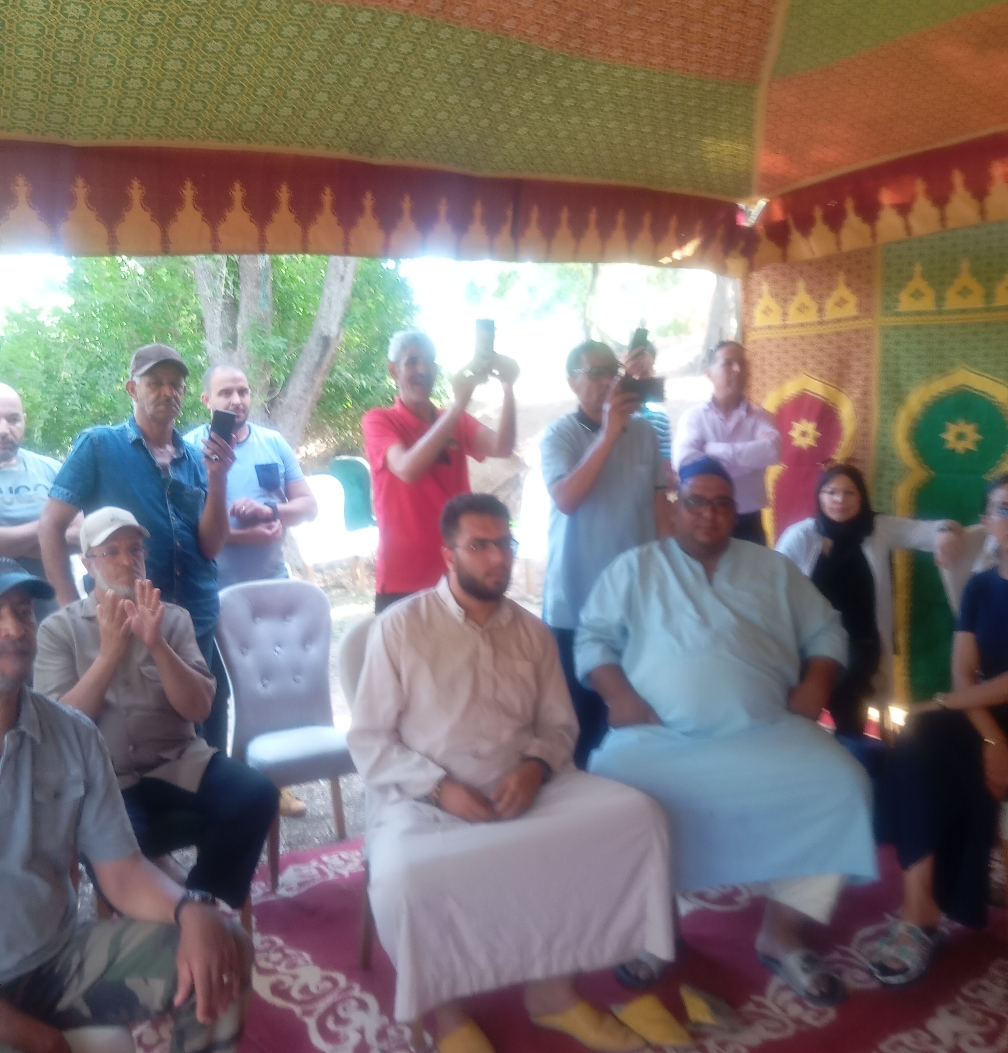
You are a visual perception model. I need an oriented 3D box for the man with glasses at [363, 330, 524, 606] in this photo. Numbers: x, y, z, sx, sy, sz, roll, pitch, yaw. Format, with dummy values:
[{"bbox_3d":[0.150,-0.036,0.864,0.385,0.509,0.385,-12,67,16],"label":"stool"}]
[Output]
[{"bbox_3d":[-0.191,0.236,3.682,0.480,1.780,0.500,-6,9,-28],"label":"man with glasses"}]

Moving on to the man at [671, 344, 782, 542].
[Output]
[{"bbox_3d":[0.882,0.152,4.261,0.470,1.710,0.310,-4,8,-10],"label":"man"}]

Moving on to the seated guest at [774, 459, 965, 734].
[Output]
[{"bbox_3d":[1.290,0.465,4.012,0.680,1.330,0.740,2,6,20],"label":"seated guest"}]

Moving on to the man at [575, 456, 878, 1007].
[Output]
[{"bbox_3d":[0.600,0.510,3.162,0.800,1.390,0.840,0,5,-5],"label":"man"}]

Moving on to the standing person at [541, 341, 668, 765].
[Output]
[{"bbox_3d":[0.336,0.268,3.548,0.470,1.710,0.380,-4,8,-15],"label":"standing person"}]

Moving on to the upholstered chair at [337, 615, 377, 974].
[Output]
[{"bbox_3d":[-0.120,0.749,2.953,0.500,0.950,0.580,-6,8,-26],"label":"upholstered chair"}]

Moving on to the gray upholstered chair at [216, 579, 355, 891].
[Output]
[{"bbox_3d":[-0.700,0.685,3.751,0.470,0.930,0.570,-3,6,-25],"label":"gray upholstered chair"}]

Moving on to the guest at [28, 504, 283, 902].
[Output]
[{"bbox_3d":[-0.997,0.585,3.199,0.560,1.280,0.720,-7,9,-33],"label":"guest"}]

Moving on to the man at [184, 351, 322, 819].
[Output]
[{"bbox_3d":[-0.921,0.242,4.123,0.510,1.710,0.360,-4,8,-10],"label":"man"}]

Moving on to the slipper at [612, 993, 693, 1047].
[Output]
[{"bbox_3d":[0.376,1.210,2.699,0.097,0.065,0.240,-7,9,-30],"label":"slipper"}]

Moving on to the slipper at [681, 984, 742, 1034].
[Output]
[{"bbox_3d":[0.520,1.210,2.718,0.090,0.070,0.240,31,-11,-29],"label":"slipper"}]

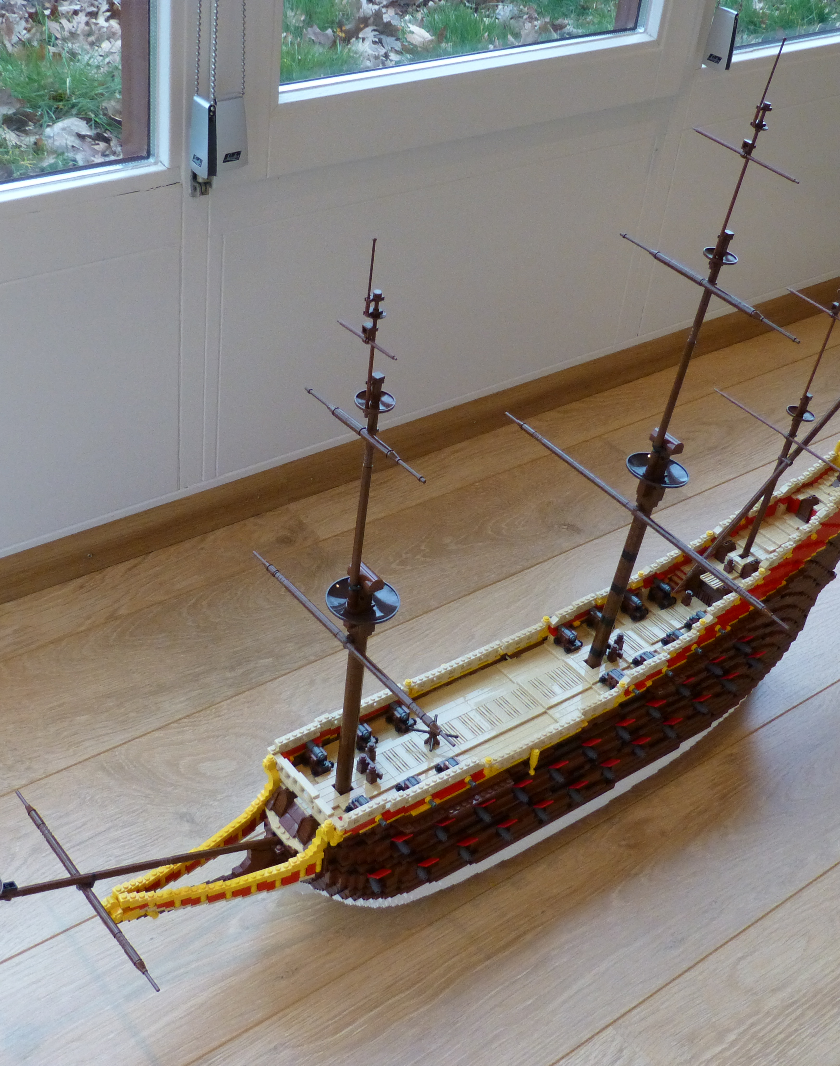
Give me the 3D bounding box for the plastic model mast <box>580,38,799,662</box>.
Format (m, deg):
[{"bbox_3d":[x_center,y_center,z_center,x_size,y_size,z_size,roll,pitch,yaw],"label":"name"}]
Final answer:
[{"bbox_3d":[0.245,-0.131,1.332,0.066,0.674,0.216,-17,43,-35],"label":"plastic model mast"}]

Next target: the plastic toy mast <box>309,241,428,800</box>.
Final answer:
[{"bbox_3d":[-0.049,0.018,1.168,0.065,0.584,0.161,-23,46,-31],"label":"plastic toy mast"}]

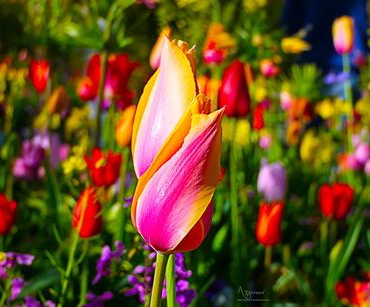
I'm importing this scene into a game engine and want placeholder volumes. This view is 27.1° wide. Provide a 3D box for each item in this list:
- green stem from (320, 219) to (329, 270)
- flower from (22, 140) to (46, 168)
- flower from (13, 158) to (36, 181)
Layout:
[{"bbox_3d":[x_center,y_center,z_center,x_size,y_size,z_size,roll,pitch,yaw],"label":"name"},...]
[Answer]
[{"bbox_3d":[0.200,0.131,1.100,0.010,0.073,0.010,0,10,0],"label":"green stem"},{"bbox_3d":[-0.316,0.002,1.600,0.048,0.057,0.048,0,8,0],"label":"flower"},{"bbox_3d":[-0.314,0.031,1.500,0.043,0.042,0.043,0,10,0],"label":"flower"}]

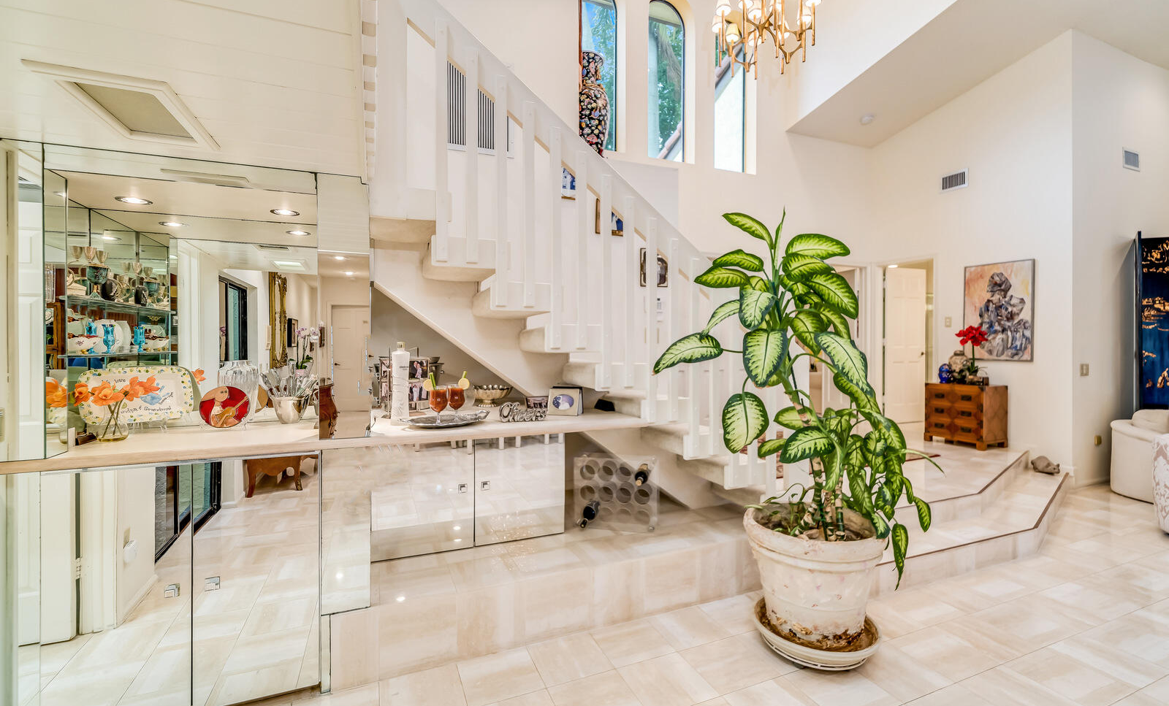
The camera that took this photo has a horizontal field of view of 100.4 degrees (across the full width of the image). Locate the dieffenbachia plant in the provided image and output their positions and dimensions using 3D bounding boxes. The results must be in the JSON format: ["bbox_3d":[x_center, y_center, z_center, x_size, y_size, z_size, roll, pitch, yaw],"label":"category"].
[{"bbox_3d":[0.880,0.200,2.200,1.180,1.690,1.000,0,0,22],"label":"dieffenbachia plant"}]

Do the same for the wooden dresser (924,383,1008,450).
[{"bbox_3d":[4.141,0.669,5.296,0.432,0.648,0.571,0,0,-23],"label":"wooden dresser"}]

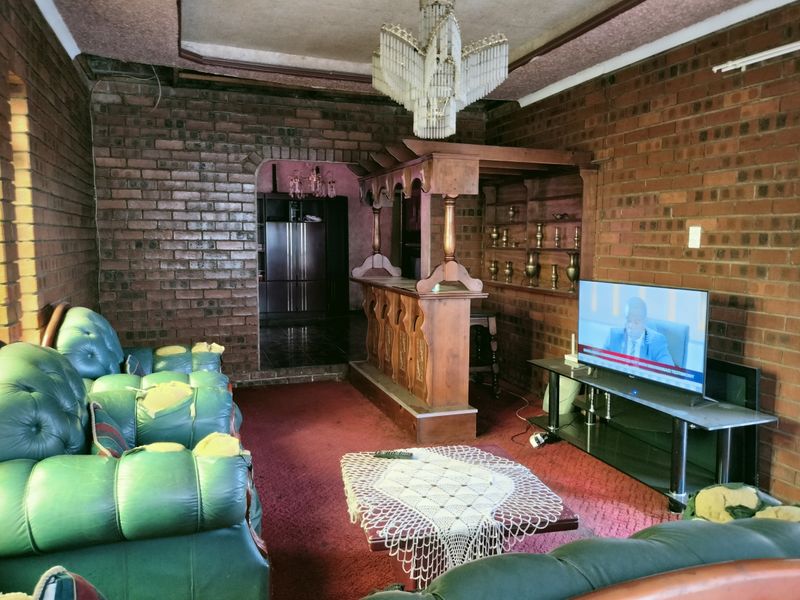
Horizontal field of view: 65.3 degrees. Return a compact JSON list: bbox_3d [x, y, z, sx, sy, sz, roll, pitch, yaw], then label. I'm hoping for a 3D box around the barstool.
[{"bbox_3d":[0.622,0.469,5.480,0.394,0.737,0.394,-2,6,-19],"label":"barstool"}]

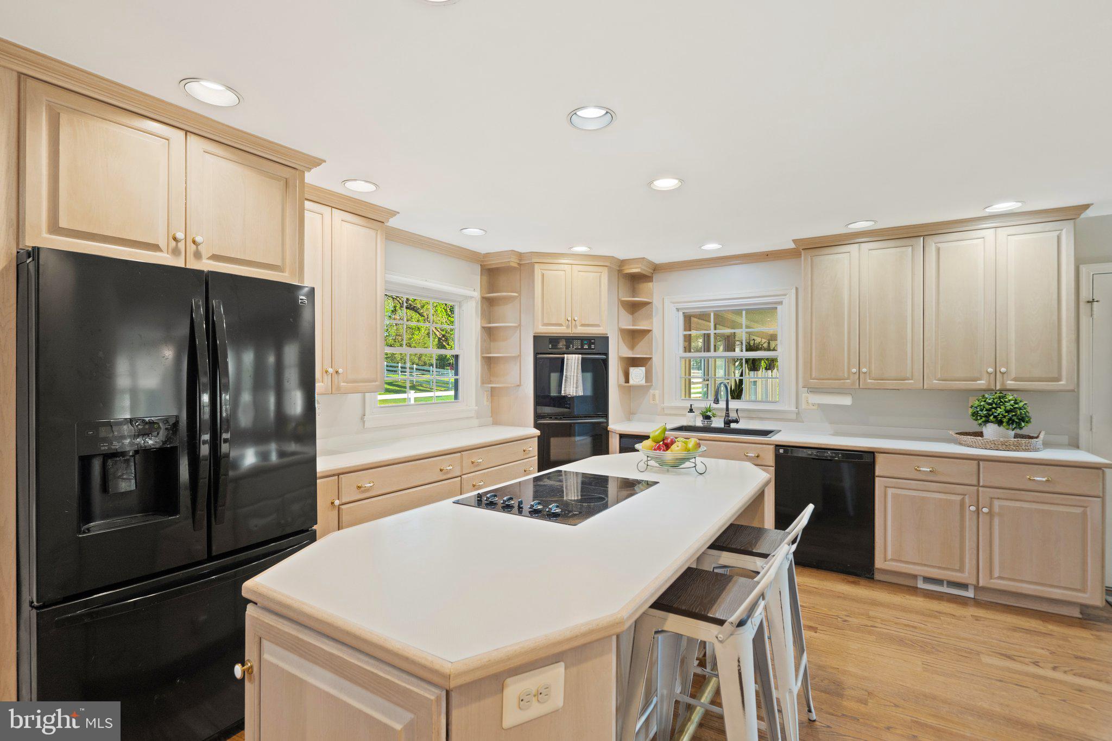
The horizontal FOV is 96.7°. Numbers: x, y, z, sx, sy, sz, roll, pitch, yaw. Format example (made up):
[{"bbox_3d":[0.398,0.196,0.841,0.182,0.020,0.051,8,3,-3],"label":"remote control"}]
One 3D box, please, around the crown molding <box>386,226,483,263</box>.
[{"bbox_3d":[-0.965,-0.968,3.871,0.075,0.082,1.160,0,0,33],"label":"crown molding"}]

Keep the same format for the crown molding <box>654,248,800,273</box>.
[{"bbox_3d":[1.483,-0.971,4.371,1.280,0.080,0.068,0,0,32],"label":"crown molding"}]

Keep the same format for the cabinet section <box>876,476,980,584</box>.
[{"bbox_3d":[2.508,1.012,3.407,0.521,0.606,0.590,0,0,32],"label":"cabinet section"}]

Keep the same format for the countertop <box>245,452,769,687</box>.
[{"bbox_3d":[0.175,0.536,2.016,1.015,0.047,2.375,0,0,33],"label":"countertop"}]

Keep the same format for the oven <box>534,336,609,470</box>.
[{"bbox_3d":[0.070,0.365,4.667,0.680,1.330,0.600,0,0,-14],"label":"oven"}]

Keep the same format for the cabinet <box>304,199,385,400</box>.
[{"bbox_3d":[-1.423,-0.401,2.927,0.325,1.085,0.736,0,0,33],"label":"cabinet"}]

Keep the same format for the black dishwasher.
[{"bbox_3d":[2.016,0.982,3.715,0.610,0.848,0.600,0,0,30],"label":"black dishwasher"}]

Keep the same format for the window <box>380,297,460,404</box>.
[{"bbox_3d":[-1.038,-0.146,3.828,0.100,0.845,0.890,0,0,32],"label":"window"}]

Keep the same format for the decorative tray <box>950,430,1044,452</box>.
[{"bbox_3d":[2.954,0.475,3.320,0.450,0.090,0.310,0,0,30],"label":"decorative tray"}]

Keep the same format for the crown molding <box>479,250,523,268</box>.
[{"bbox_3d":[-0.476,-0.951,4.257,0.340,0.110,0.170,0,0,32],"label":"crown molding"}]

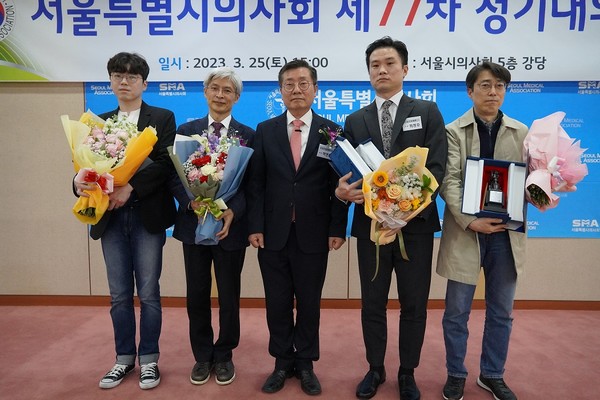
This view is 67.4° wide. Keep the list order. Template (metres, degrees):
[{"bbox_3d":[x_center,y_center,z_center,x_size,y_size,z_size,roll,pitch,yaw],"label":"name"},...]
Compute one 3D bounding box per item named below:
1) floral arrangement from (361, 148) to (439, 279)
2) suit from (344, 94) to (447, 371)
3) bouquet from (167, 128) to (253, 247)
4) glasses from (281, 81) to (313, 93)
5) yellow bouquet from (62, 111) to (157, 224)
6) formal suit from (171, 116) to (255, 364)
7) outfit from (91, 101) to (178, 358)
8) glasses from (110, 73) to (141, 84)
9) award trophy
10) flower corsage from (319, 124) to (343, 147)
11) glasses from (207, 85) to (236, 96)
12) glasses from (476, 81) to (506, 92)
[{"bbox_3d":[0.454,0.048,2.067,0.321,0.588,0.220,8,4,11],"label":"floral arrangement"},{"bbox_3d":[0.485,0.146,2.284,0.502,1.402,0.380,1,4,16],"label":"suit"},{"bbox_3d":[-0.438,-0.066,2.255,0.421,0.581,0.240,1,4,-7],"label":"bouquet"},{"bbox_3d":[-0.018,-0.570,2.314,0.142,0.046,0.140,0,4,0],"label":"glasses"},{"bbox_3d":[-0.910,-0.152,2.193,0.412,0.539,0.250,8,4,-12],"label":"yellow bouquet"},{"bbox_3d":[-0.455,0.204,2.462,0.446,1.357,0.360,0,4,-6],"label":"formal suit"},{"bbox_3d":[-0.857,0.159,2.413,0.437,1.416,0.360,-1,4,-10],"label":"outfit"},{"bbox_3d":[-0.895,-0.624,2.363,0.142,0.046,0.140,3,4,-5],"label":"glasses"},{"bbox_3d":[0.906,-0.042,2.102,0.101,0.196,0.090,7,7,17],"label":"award trophy"},{"bbox_3d":[0.151,-0.320,2.240,0.110,0.110,0.060,0,4,-3],"label":"flower corsage"},{"bbox_3d":[-0.410,-0.575,2.413,0.142,0.046,0.140,6,4,-1],"label":"glasses"},{"bbox_3d":[0.926,-0.549,2.230,0.142,0.046,0.140,0,4,6],"label":"glasses"}]

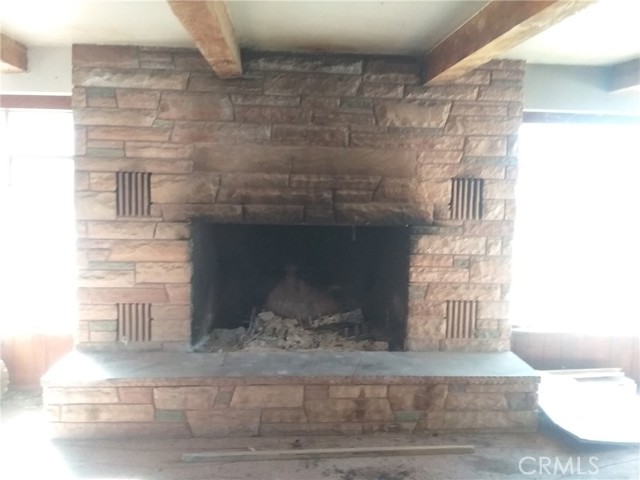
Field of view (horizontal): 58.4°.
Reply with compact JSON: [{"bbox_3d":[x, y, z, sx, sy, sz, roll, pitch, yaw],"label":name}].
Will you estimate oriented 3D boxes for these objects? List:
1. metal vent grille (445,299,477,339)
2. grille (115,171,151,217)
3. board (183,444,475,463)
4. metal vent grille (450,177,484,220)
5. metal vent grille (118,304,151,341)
[{"bbox_3d":[0.979,0.550,3.964,0.228,0.261,0.030,1,5,-4],"label":"metal vent grille"},{"bbox_3d":[-1.214,-0.295,3.751,0.218,0.283,0.030,1,5,-4],"label":"grille"},{"bbox_3d":[0.066,1.186,3.188,1.625,0.036,0.042,0,5,-6],"label":"board"},{"bbox_3d":[0.998,-0.275,3.891,0.223,0.281,0.030,1,5,-4],"label":"metal vent grille"},{"bbox_3d":[-1.234,0.551,3.826,0.223,0.255,0.030,1,5,-4],"label":"metal vent grille"}]

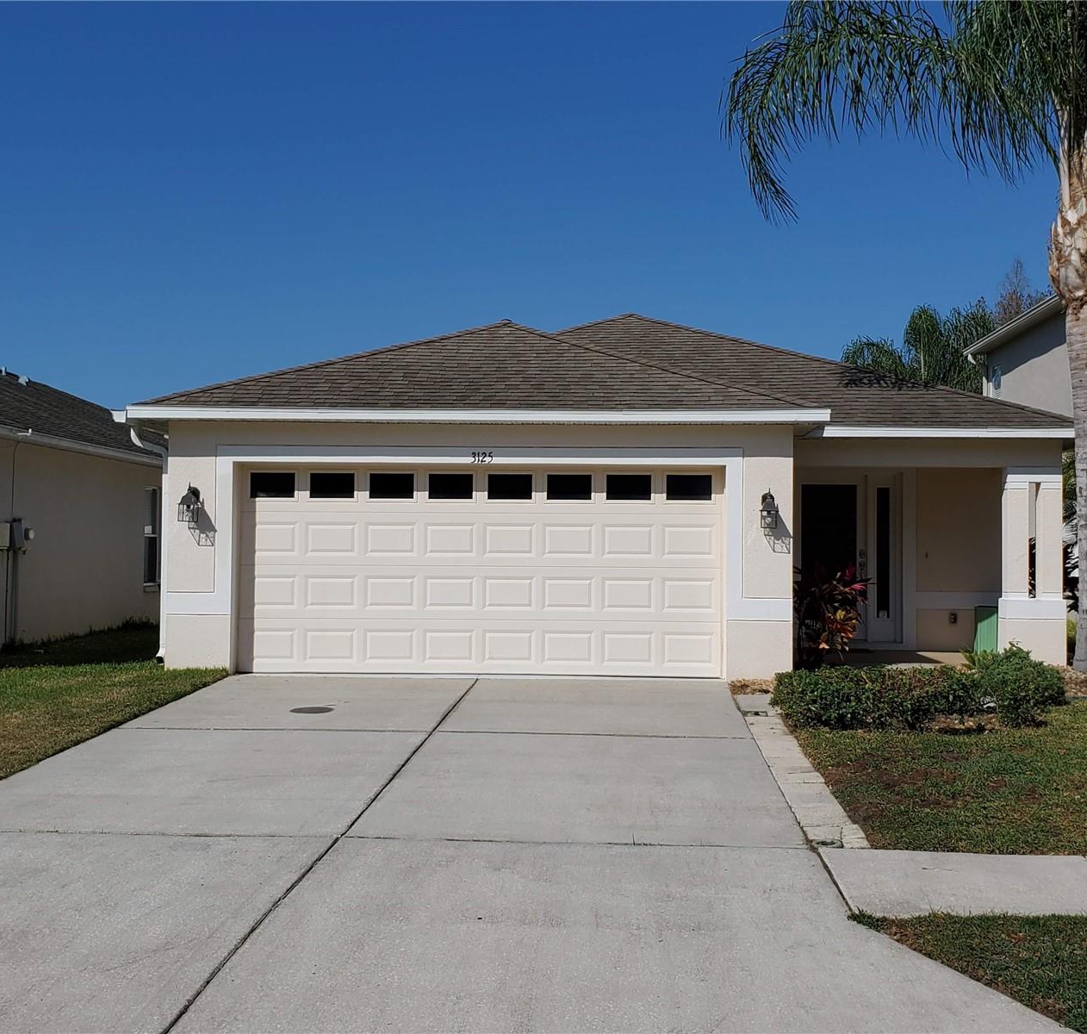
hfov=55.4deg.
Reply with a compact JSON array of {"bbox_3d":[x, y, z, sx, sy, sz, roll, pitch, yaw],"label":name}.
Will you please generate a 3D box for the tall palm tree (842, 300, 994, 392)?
[{"bbox_3d":[11.012,-1.887,30.081,4.800,8.600,4.800,0,-2,0],"label":"tall palm tree"}]

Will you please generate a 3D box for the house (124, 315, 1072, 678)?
[{"bbox_3d":[1.211,-0.573,17.875,10.000,4.950,15.800,0,-2,2],"label":"house"}]

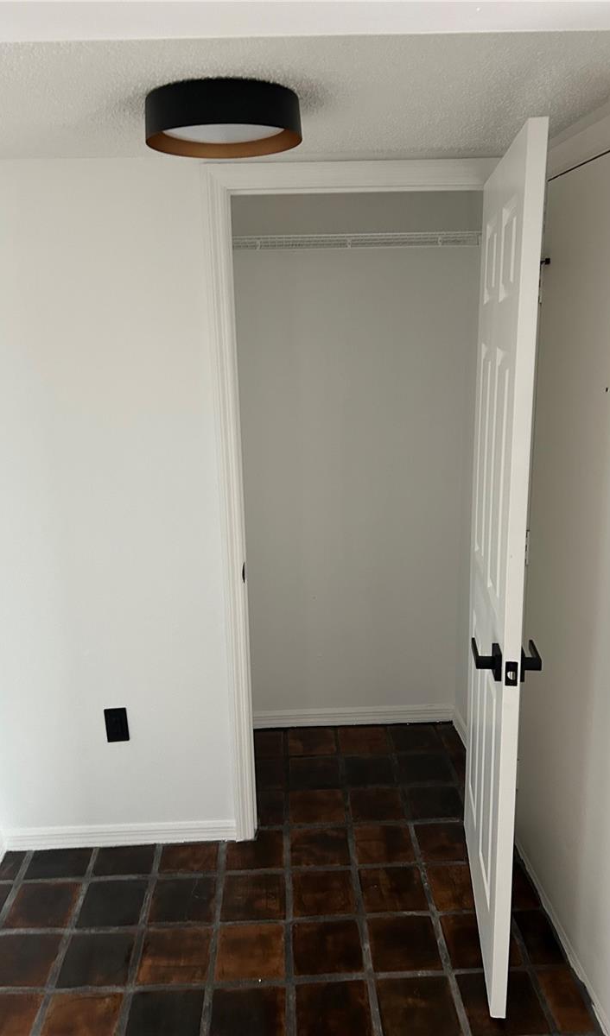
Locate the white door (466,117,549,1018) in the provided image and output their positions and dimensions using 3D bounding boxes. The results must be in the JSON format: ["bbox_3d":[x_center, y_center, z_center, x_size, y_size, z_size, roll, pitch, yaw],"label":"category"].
[{"bbox_3d":[0.495,0.159,2.038,0.037,2.032,0.760,0,14,7],"label":"white door"}]

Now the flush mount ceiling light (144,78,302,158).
[{"bbox_3d":[-0.166,-0.818,1.607,0.318,0.078,0.318,-2,14,-2],"label":"flush mount ceiling light"}]

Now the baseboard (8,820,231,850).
[{"bbox_3d":[-0.622,1.064,2.615,0.778,0.077,0.015,-2,14,-2],"label":"baseboard"}]

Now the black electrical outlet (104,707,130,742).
[{"bbox_3d":[-0.608,0.673,2.519,0.070,0.116,0.008,-2,14,-2],"label":"black electrical outlet"}]

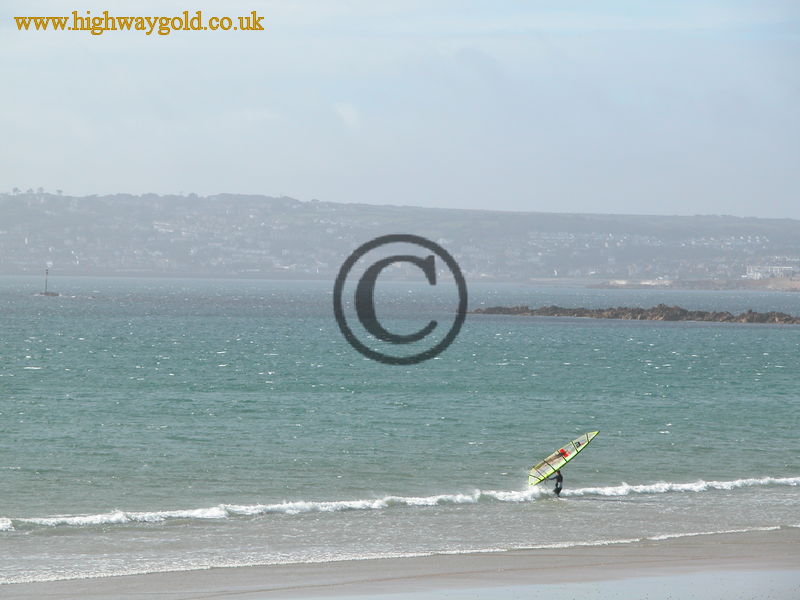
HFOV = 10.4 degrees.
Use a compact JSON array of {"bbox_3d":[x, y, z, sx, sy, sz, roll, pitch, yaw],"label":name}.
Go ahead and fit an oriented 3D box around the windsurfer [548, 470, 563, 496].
[{"bbox_3d":[8.455,10.086,240.000,0.720,1.680,0.570,0,0,-8],"label":"windsurfer"}]

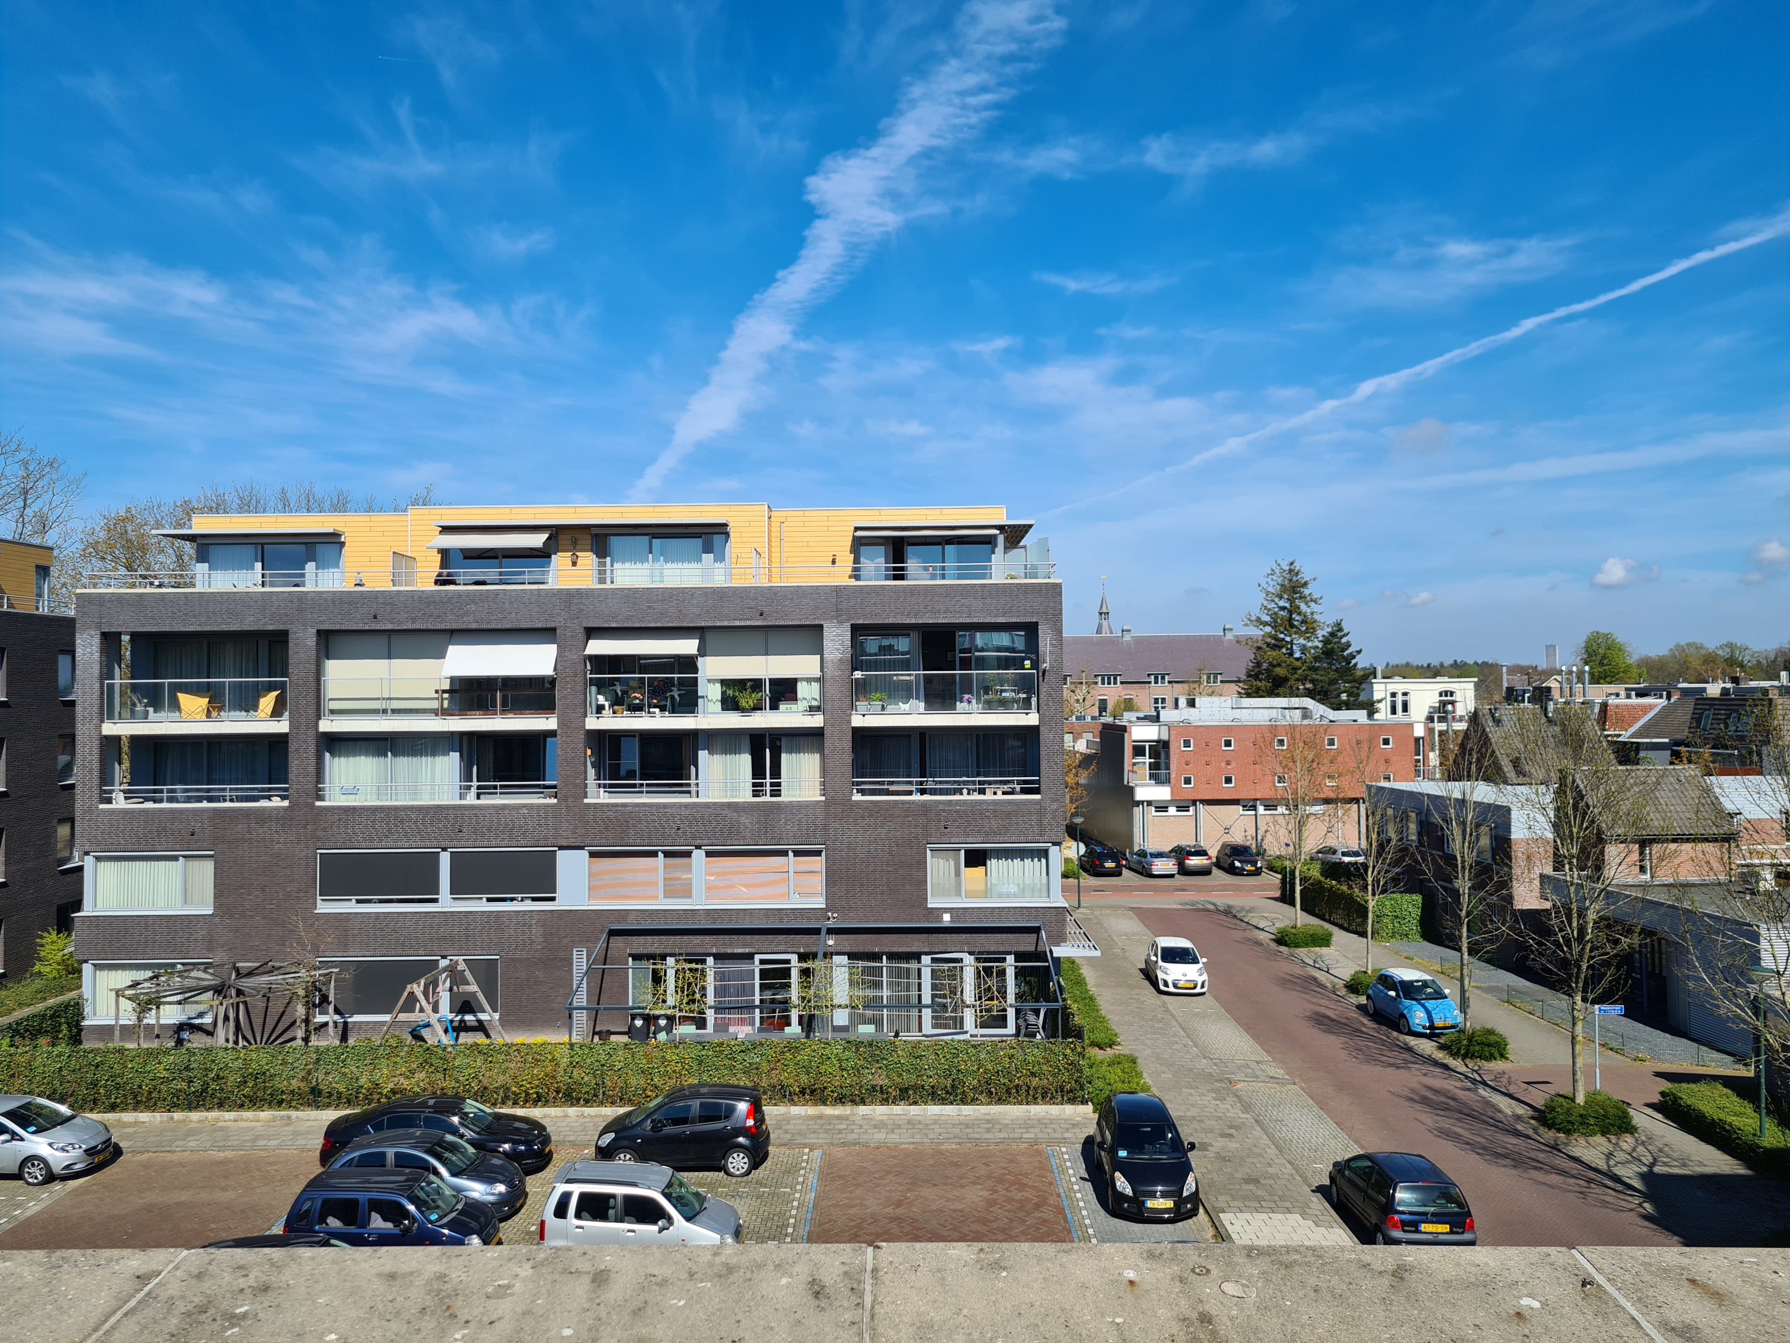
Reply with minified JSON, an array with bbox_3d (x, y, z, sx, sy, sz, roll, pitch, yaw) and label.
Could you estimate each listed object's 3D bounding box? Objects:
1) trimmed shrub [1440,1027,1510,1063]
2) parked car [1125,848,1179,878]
[{"bbox_3d":[15.854,10.138,36.711,1.750,0.580,1.400,-1,-1,1],"label":"trimmed shrub"},{"bbox_3d":[13.734,10.197,72.037,1.750,1.420,4.450,0,-1,-4],"label":"parked car"}]

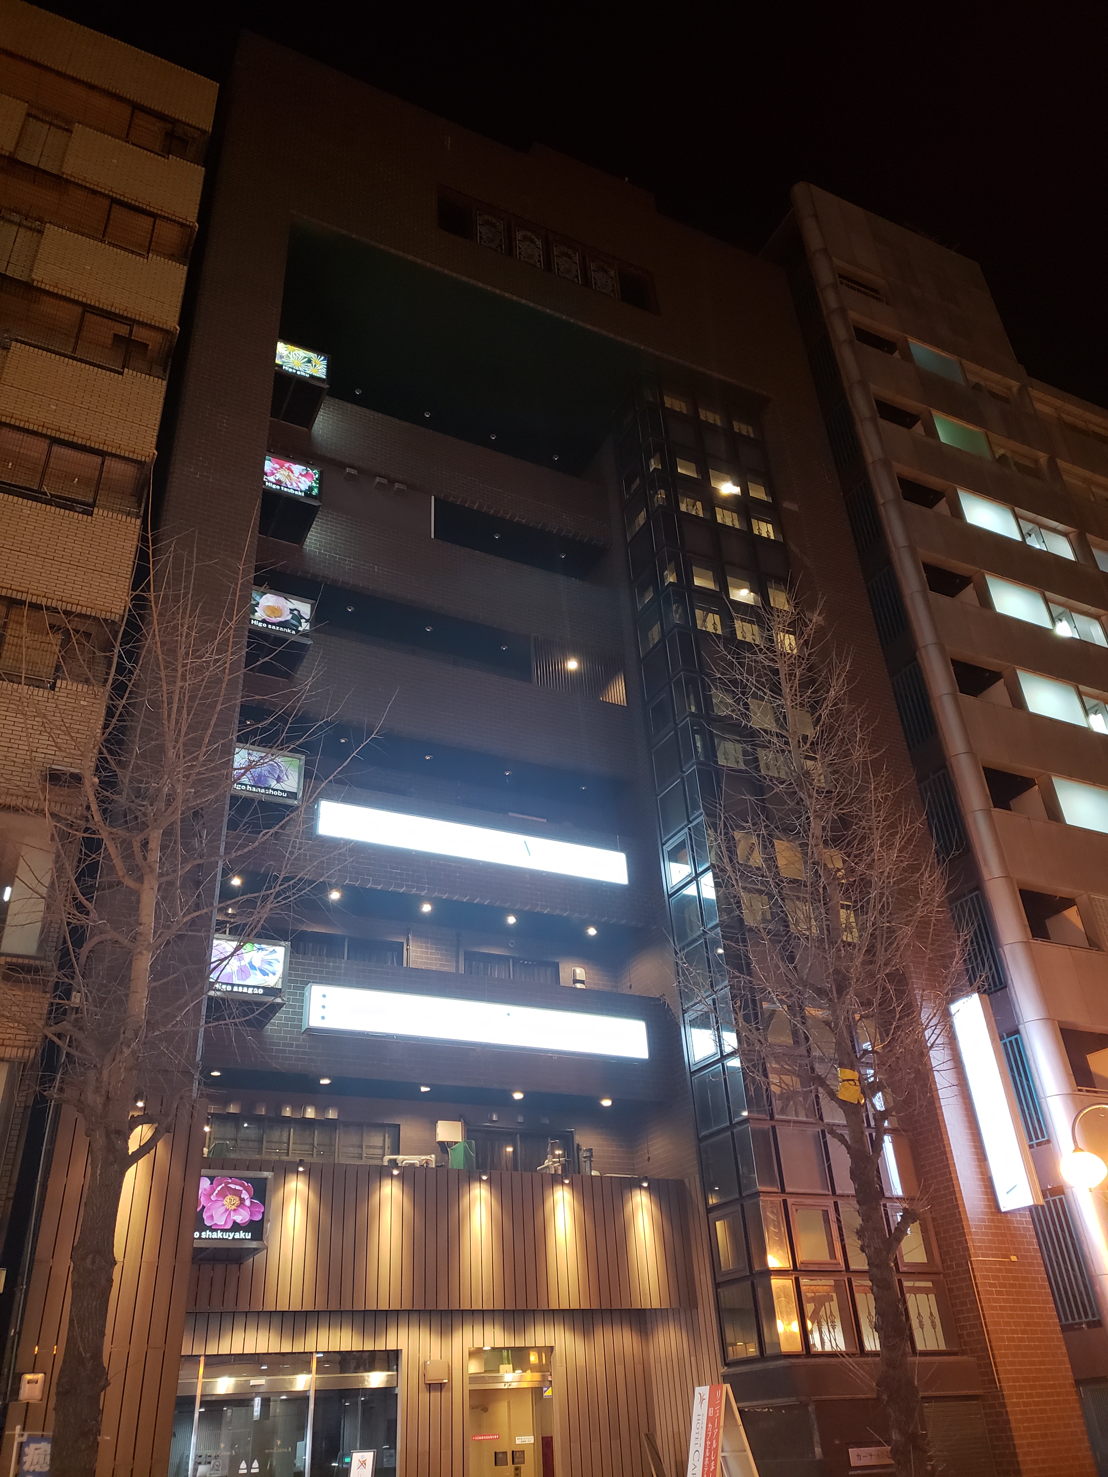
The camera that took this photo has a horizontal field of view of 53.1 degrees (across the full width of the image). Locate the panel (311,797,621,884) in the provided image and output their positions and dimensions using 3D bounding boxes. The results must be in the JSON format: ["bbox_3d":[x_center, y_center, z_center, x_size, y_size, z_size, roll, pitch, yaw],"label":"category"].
[{"bbox_3d":[-1.230,1.813,18.590,5.580,0.612,0.200,12,-35,-24],"label":"panel"}]

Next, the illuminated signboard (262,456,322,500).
[{"bbox_3d":[-4.687,-4.559,19.542,1.140,0.838,0.200,12,-35,-24],"label":"illuminated signboard"}]

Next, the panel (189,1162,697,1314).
[{"bbox_3d":[-1.345,6.926,15.417,7.650,1.806,0.200,12,-35,-24],"label":"panel"}]

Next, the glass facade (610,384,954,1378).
[{"bbox_3d":[3.557,0.666,20.454,3.040,18.872,1.270,12,-35,-24],"label":"glass facade"}]

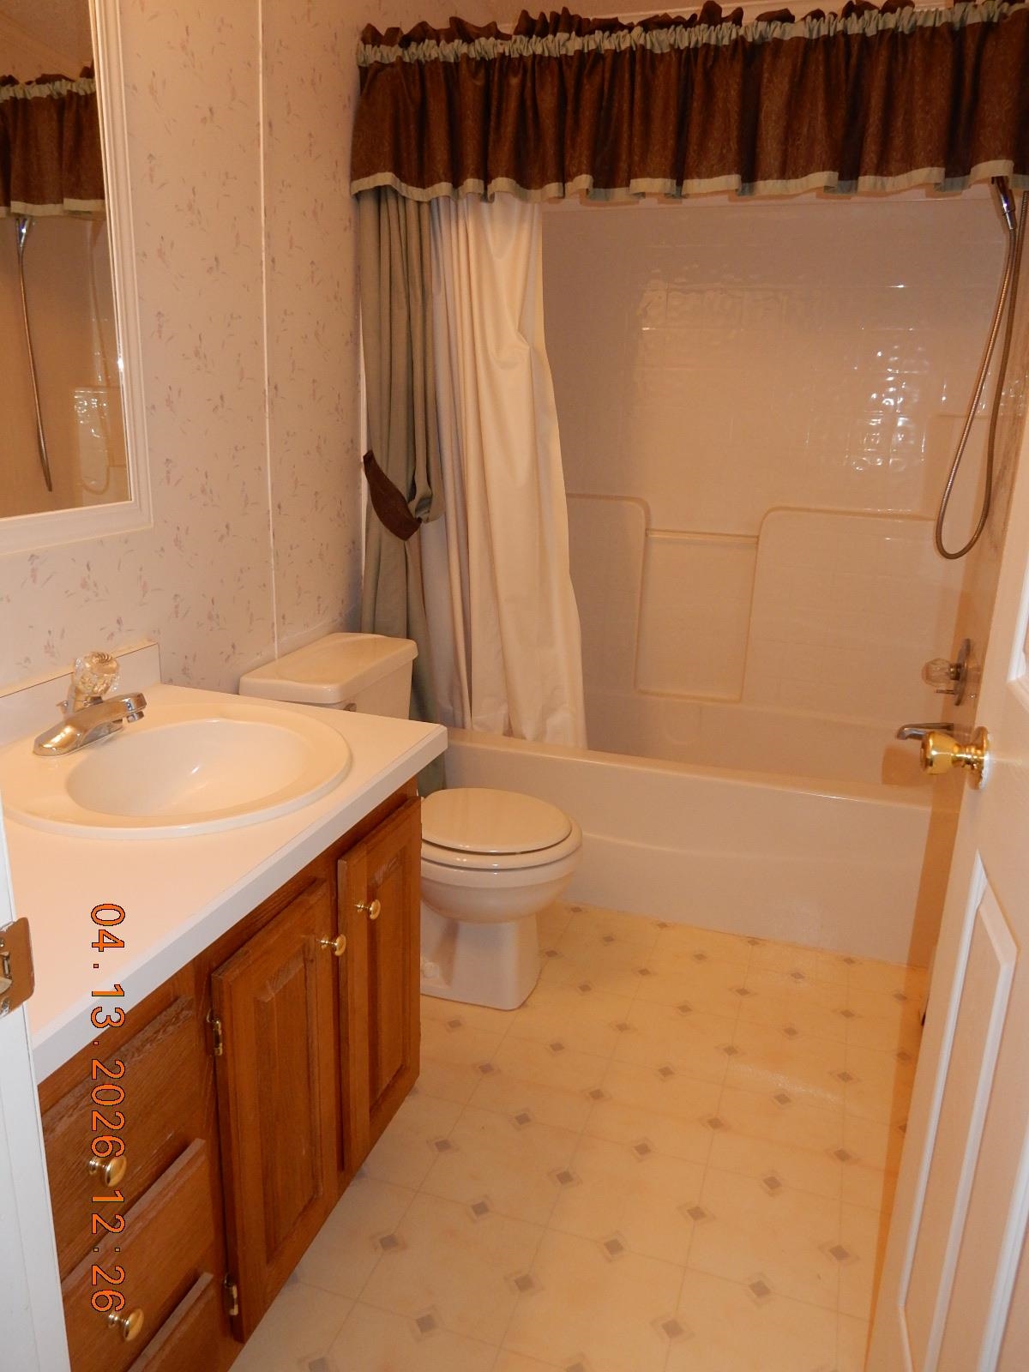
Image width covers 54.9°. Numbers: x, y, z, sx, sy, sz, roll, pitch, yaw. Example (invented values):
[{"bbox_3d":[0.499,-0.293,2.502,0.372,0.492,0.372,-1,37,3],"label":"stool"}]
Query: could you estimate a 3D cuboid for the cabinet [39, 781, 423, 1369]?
[{"bbox_3d":[-0.568,0.545,1.380,0.572,0.748,0.901,7,17,17],"label":"cabinet"}]

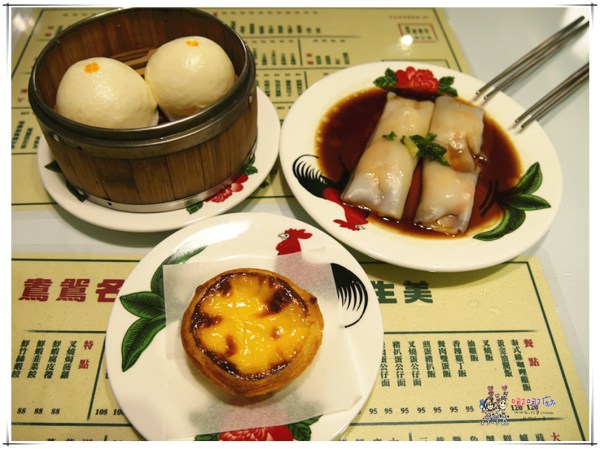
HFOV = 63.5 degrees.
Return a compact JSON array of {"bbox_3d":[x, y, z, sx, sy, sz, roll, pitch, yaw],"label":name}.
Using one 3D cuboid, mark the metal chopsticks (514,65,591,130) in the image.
[{"bbox_3d":[0.258,-0.135,0.445,0.232,0.008,0.017,-34,63,-30],"label":"metal chopsticks"}]

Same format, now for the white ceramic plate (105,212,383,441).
[{"bbox_3d":[-0.032,0.066,0.303,0.165,0.020,0.165,1,56,-2],"label":"white ceramic plate"}]

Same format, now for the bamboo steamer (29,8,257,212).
[{"bbox_3d":[-0.112,-0.094,0.363,0.158,0.071,0.158,1,56,-2],"label":"bamboo steamer"}]

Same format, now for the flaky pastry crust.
[{"bbox_3d":[-0.028,0.065,0.291,0.081,0.030,0.074,1,56,-2],"label":"flaky pastry crust"}]

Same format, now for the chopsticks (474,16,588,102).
[{"bbox_3d":[0.231,-0.164,0.464,0.017,0.008,0.232,40,56,22],"label":"chopsticks"}]

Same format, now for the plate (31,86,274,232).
[{"bbox_3d":[-0.108,-0.066,0.389,0.184,0.021,0.184,1,56,-2],"label":"plate"}]

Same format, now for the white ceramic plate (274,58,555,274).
[{"bbox_3d":[0.091,-0.051,0.386,0.215,0.025,0.215,1,56,-2],"label":"white ceramic plate"}]

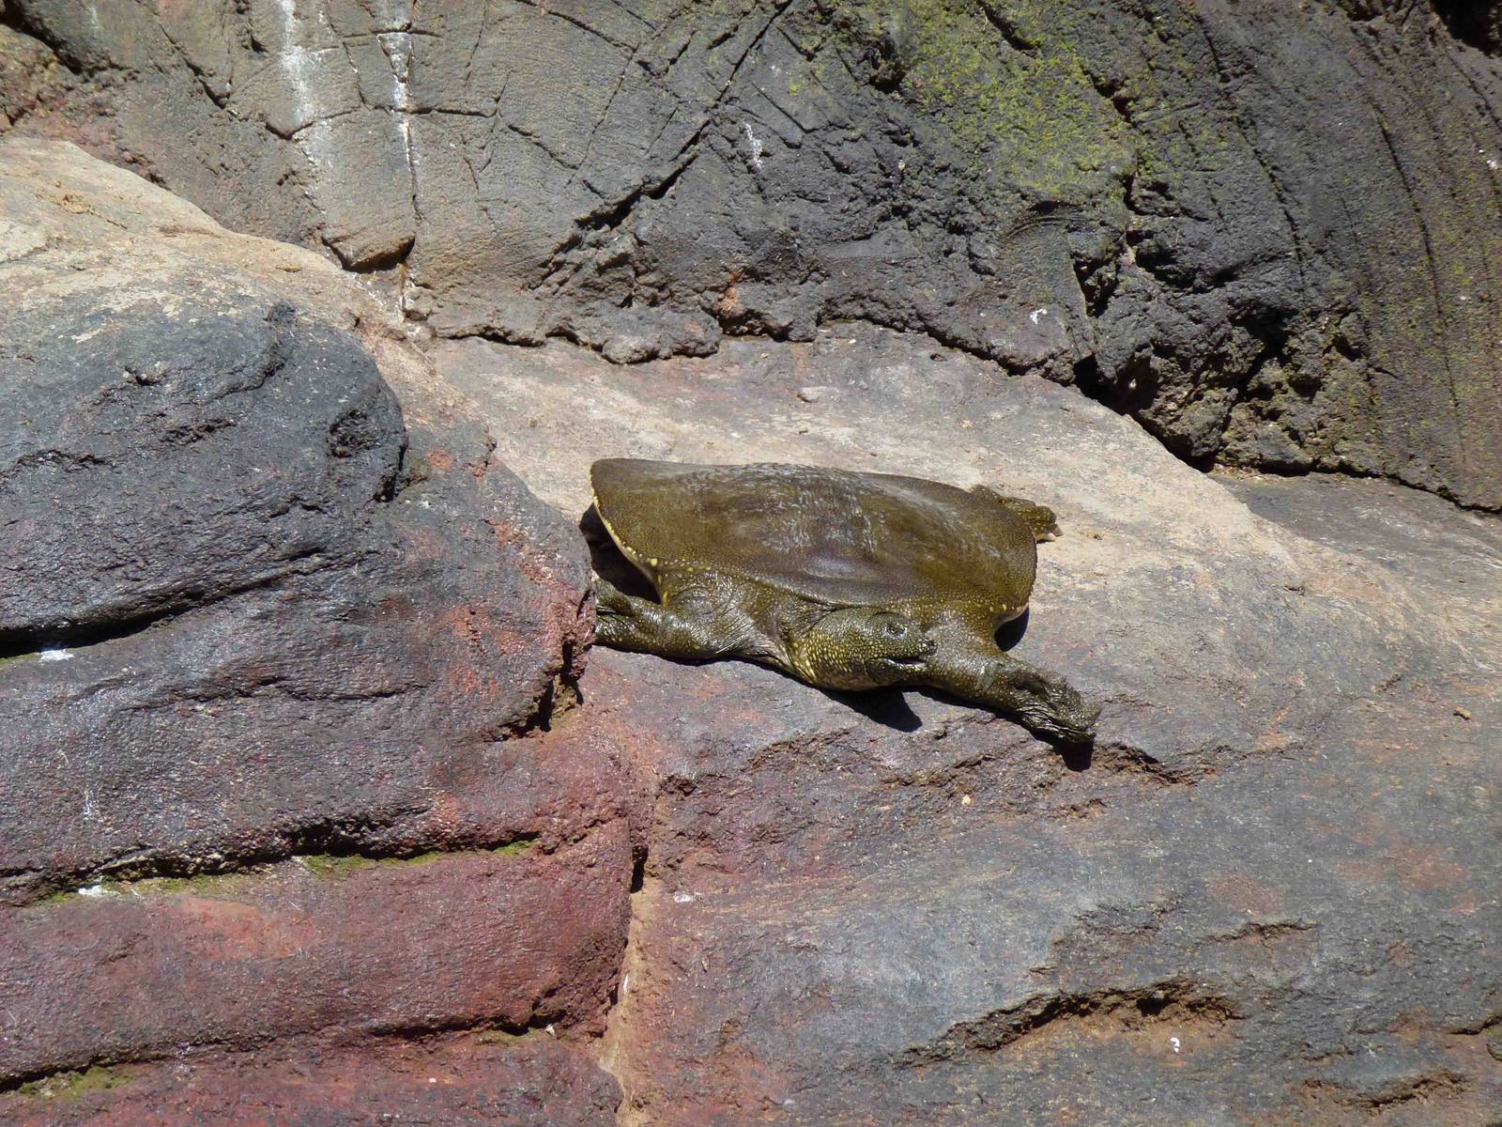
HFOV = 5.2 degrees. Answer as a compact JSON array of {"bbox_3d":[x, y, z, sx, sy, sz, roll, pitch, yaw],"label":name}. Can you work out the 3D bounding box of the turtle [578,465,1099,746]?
[{"bbox_3d":[0.063,-0.020,13.500,0.433,0.103,0.461,6,22,-9],"label":"turtle"}]

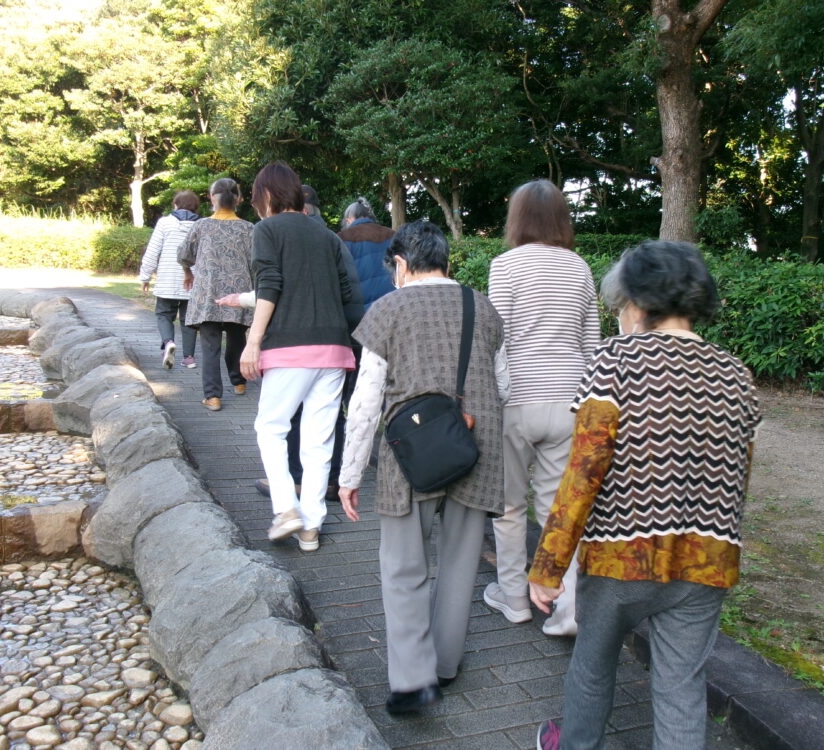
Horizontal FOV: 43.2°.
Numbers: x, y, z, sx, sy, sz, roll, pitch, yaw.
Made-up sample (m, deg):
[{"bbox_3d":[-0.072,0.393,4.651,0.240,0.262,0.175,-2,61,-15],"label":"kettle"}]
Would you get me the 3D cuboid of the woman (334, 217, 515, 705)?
[{"bbox_3d":[0.034,0.250,3.080,0.500,1.440,0.420,-1,8,-14],"label":"woman"}]

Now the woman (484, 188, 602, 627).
[{"bbox_3d":[0.462,0.104,3.650,0.430,1.550,0.380,-1,8,-15],"label":"woman"}]

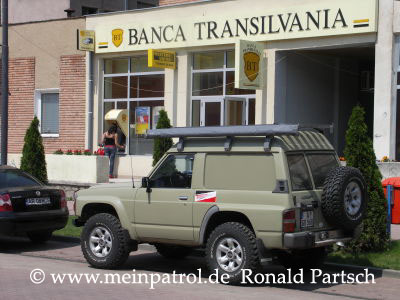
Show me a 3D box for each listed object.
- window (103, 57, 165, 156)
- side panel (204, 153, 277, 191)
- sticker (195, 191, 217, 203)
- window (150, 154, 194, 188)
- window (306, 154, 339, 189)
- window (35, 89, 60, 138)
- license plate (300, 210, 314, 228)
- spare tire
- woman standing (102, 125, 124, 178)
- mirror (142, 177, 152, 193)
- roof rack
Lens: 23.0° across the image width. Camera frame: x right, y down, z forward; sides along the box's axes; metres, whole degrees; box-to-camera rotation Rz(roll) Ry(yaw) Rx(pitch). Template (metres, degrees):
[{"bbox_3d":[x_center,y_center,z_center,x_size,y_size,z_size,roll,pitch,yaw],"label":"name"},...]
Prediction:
[{"bbox_3d":[-1.976,-1.319,29.112,2.472,2.920,0.150,1,0,39],"label":"window"},{"bbox_3d":[0.510,0.281,12.842,1.155,0.460,0.090,1,0,40],"label":"side panel"},{"bbox_3d":[0.079,0.625,13.126,0.364,0.150,0.015,1,0,40],"label":"sticker"},{"bbox_3d":[-0.397,0.298,13.616,0.789,0.460,0.100,1,0,40],"label":"window"},{"bbox_3d":[1.696,0.287,13.115,0.120,0.450,0.778,1,0,40],"label":"window"},{"bbox_3d":[-4.886,-1.202,31.494,1.109,1.530,0.200,1,0,39],"label":"window"},{"bbox_3d":[1.383,0.888,12.587,0.025,0.210,0.290,1,0,40],"label":"license plate"},{"bbox_3d":[1.889,0.637,12.909,0.280,0.820,0.820,1,0,40],"label":"spare tire"},{"bbox_3d":[-2.578,0.054,29.200,0.580,1.600,0.450,1,0,39],"label":"woman standing"},{"bbox_3d":[-0.731,0.480,13.675,0.090,0.220,0.150,1,0,40],"label":"mirror"},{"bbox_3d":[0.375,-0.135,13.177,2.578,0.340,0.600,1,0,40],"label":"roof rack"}]

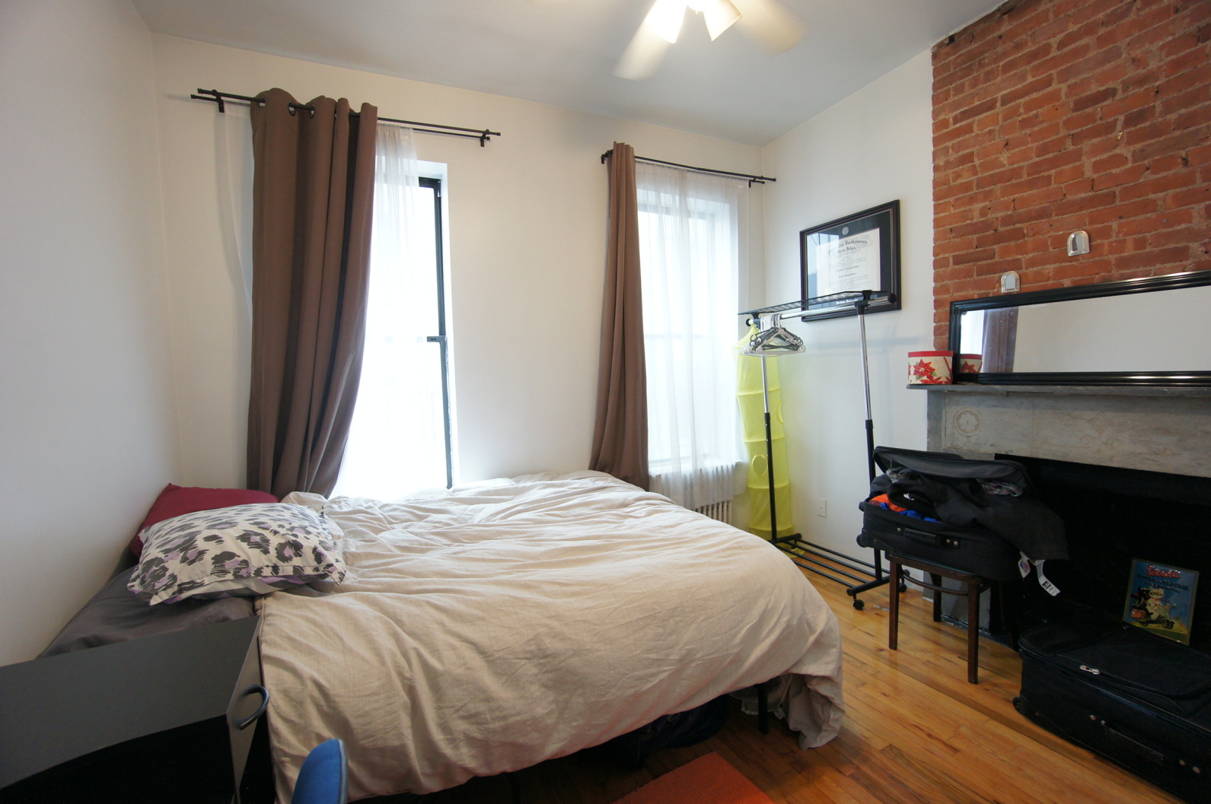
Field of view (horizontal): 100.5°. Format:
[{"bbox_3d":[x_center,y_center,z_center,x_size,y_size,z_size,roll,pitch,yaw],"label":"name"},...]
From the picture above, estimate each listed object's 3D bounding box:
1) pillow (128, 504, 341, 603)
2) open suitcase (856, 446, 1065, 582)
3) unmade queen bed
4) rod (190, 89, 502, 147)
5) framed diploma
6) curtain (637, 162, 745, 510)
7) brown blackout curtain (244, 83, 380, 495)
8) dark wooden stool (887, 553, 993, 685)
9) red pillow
[{"bbox_3d":[-1.248,0.501,1.790,0.530,0.160,0.560,-5,19,-32],"label":"pillow"},{"bbox_3d":[1.505,0.445,2.163,0.457,0.445,0.673,-4,4,-33],"label":"open suitcase"},{"bbox_3d":[-0.615,0.835,1.968,2.197,0.699,1.651,-3,3,-23],"label":"unmade queen bed"},{"bbox_3d":[-1.280,-1.469,2.662,1.435,0.095,0.114,-3,3,-23],"label":"rod"},{"bbox_3d":[1.476,-0.835,3.123,0.030,0.610,0.740,-3,3,-23],"label":"framed diploma"},{"bbox_3d":[0.604,-0.424,3.498,0.902,2.324,0.102,-3,3,-23],"label":"curtain"},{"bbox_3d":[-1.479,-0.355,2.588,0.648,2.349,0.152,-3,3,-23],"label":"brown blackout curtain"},{"bbox_3d":[1.548,0.887,2.248,0.475,0.432,0.385,-4,4,-33],"label":"dark wooden stool"},{"bbox_3d":[-1.666,0.482,2.156,0.460,0.150,0.540,13,-3,-23],"label":"red pillow"}]

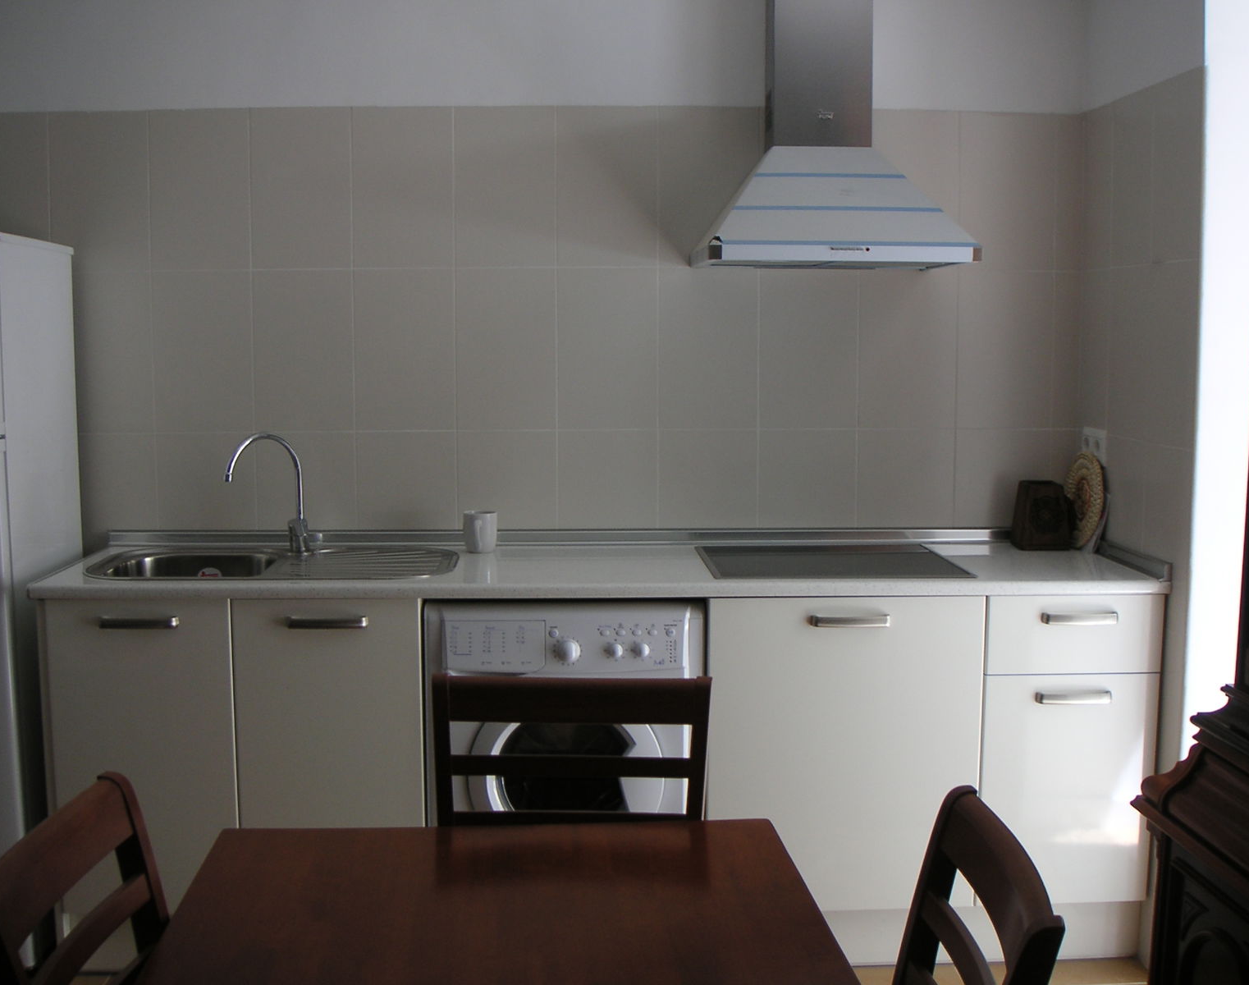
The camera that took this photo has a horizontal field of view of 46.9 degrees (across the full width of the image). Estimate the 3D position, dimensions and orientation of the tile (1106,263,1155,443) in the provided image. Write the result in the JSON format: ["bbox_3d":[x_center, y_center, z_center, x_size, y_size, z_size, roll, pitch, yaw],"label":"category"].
[{"bbox_3d":[1.159,-0.319,3.292,0.010,0.400,0.250,0,6,-2],"label":"tile"}]

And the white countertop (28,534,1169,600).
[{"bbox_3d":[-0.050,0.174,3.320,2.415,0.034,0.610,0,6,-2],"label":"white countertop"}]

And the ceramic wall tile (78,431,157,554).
[{"bbox_3d":[-1.273,0.003,3.550,0.250,0.304,0.010,0,6,-2],"label":"ceramic wall tile"}]

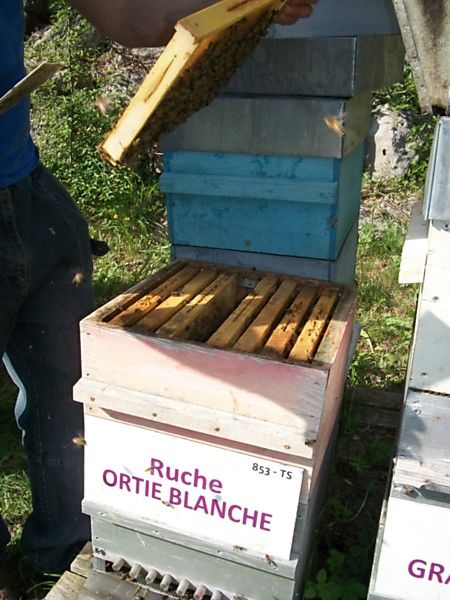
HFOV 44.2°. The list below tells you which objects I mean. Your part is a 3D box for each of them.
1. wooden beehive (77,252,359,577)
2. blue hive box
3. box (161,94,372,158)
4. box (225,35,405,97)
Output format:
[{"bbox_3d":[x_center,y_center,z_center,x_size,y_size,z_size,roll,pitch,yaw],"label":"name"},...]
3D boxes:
[{"bbox_3d":[0.007,0.208,1.000,0.360,0.432,0.392,10,21,16],"label":"wooden beehive"},{"bbox_3d":[0.109,-0.254,1.289,0.364,0.208,0.391,7,21,19],"label":"blue hive box"},{"bbox_3d":[0.107,-0.396,1.240,0.376,0.106,0.385,7,21,19],"label":"box"},{"bbox_3d":[0.177,-0.551,1.290,0.378,0.106,0.385,13,29,27],"label":"box"}]

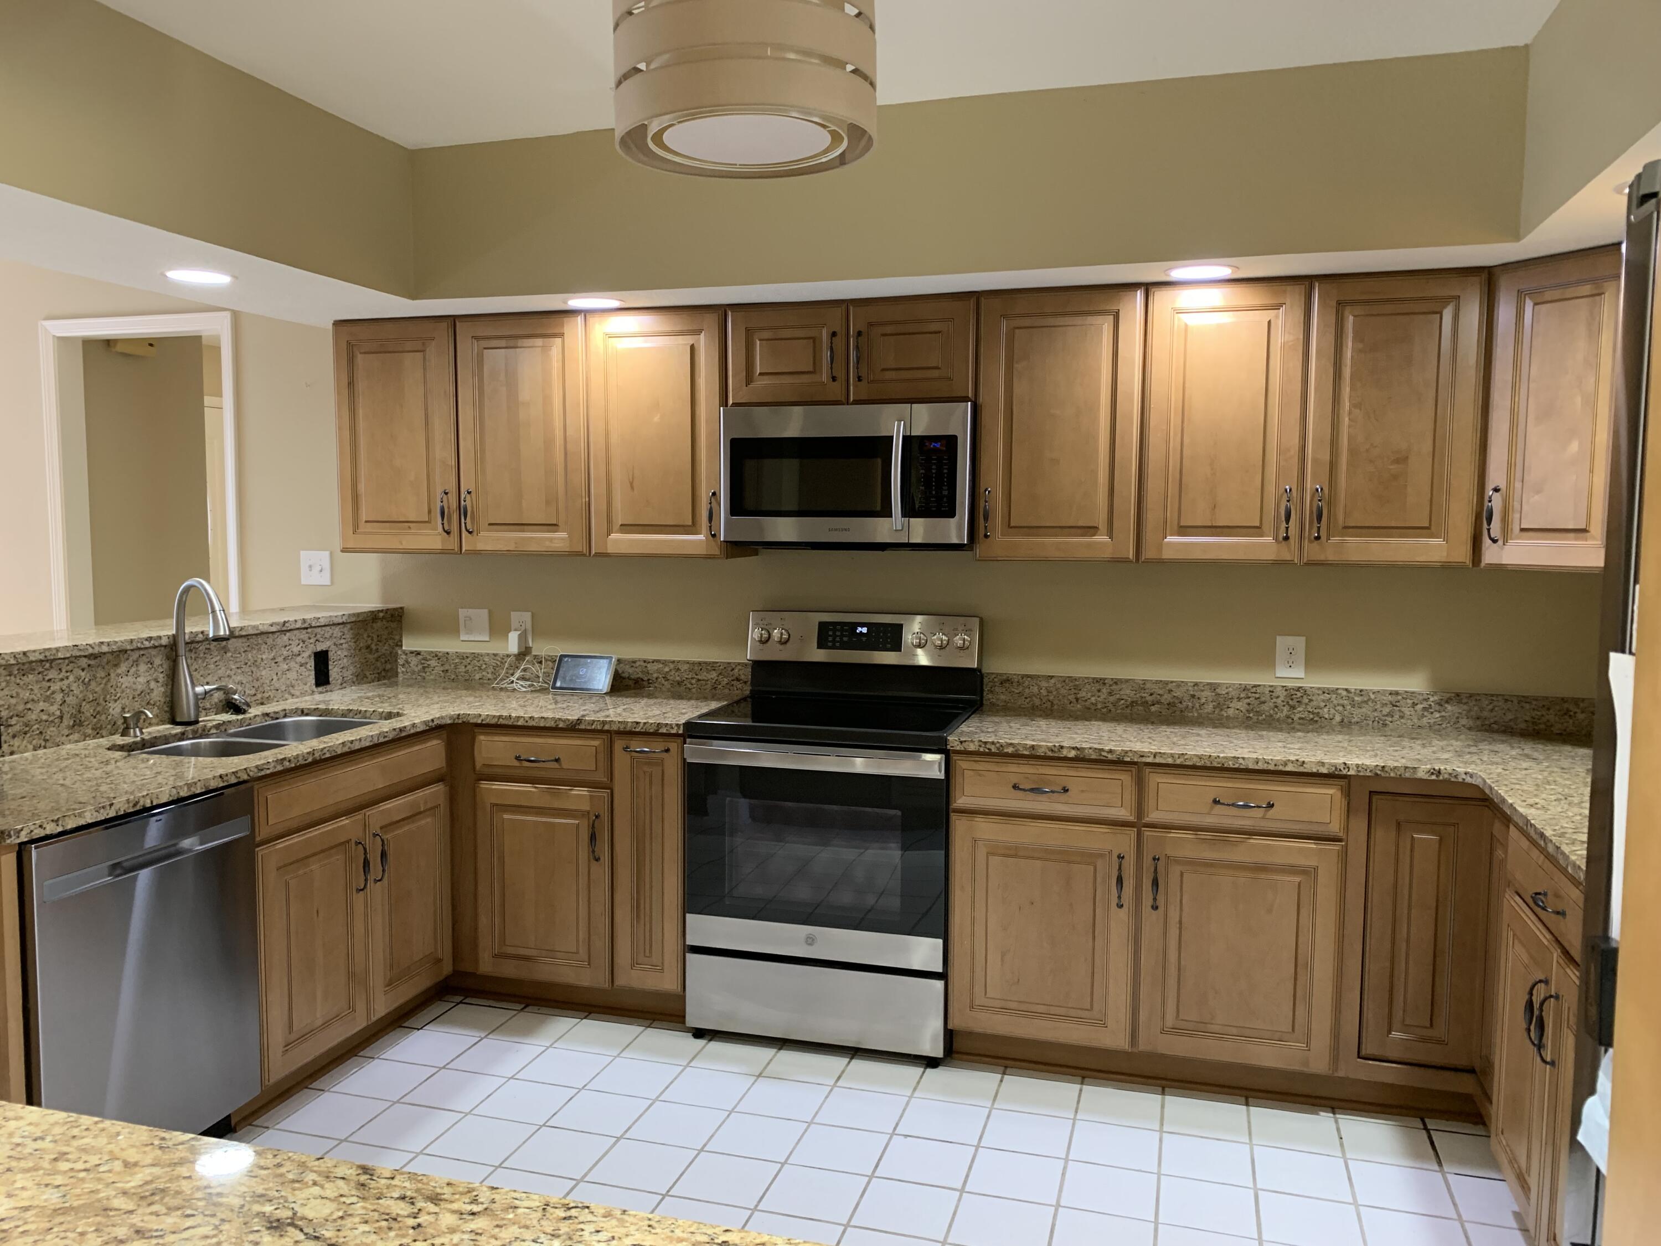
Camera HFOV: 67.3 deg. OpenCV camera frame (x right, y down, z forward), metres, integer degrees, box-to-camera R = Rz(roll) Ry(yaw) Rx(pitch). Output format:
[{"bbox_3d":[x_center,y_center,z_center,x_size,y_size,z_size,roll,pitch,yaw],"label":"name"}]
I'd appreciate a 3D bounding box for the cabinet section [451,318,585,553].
[{"bbox_3d":[-0.937,-0.605,4.105,0.455,0.757,0.310,2,5,16],"label":"cabinet section"}]

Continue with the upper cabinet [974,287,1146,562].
[{"bbox_3d":[0.682,-0.560,3.652,0.456,0.759,0.329,2,5,16],"label":"upper cabinet"}]

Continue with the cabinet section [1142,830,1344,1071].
[{"bbox_3d":[1.100,0.807,3.398,0.483,0.591,0.520,2,5,16],"label":"cabinet section"}]

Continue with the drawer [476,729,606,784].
[{"bbox_3d":[-0.786,0.374,3.929,0.443,0.145,0.496,2,5,16],"label":"drawer"}]

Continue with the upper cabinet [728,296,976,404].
[{"bbox_3d":[0.099,-0.815,3.851,0.757,0.305,0.330,2,5,16],"label":"upper cabinet"}]

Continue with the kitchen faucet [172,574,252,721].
[{"bbox_3d":[-1.784,0.083,3.588,0.205,0.420,0.150,3,5,26],"label":"kitchen faucet"}]

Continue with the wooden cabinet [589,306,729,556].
[{"bbox_3d":[-0.494,-0.596,3.989,0.450,0.759,0.329,2,5,16],"label":"wooden cabinet"}]

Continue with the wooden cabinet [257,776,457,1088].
[{"bbox_3d":[-1.539,0.791,3.459,0.593,0.601,0.802,2,5,16],"label":"wooden cabinet"}]

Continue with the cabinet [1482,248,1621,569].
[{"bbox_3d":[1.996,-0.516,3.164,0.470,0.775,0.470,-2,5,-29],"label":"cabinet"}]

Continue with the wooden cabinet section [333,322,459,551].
[{"bbox_3d":[-1.381,-0.618,4.234,0.453,0.757,0.310,2,5,16],"label":"wooden cabinet section"}]

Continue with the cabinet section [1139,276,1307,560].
[{"bbox_3d":[1.103,-0.546,3.514,0.417,0.757,0.310,2,5,16],"label":"cabinet section"}]

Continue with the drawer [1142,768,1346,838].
[{"bbox_3d":[1.128,0.440,3.439,0.497,0.150,0.550,2,5,16],"label":"drawer"}]

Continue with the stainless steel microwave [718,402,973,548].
[{"bbox_3d":[0.087,-0.443,3.844,0.757,0.420,0.410,2,5,16],"label":"stainless steel microwave"}]

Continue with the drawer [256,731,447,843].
[{"bbox_3d":[-1.481,0.414,3.409,0.477,0.147,0.797,2,5,16],"label":"drawer"}]

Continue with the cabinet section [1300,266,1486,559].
[{"bbox_3d":[1.508,-0.534,3.397,0.417,0.757,0.310,2,5,16],"label":"cabinet section"}]

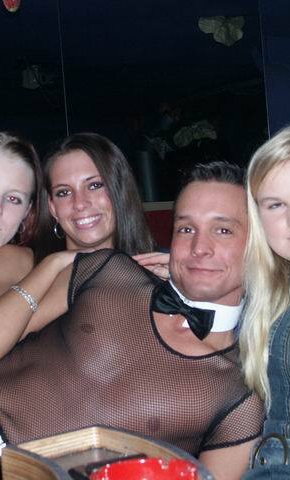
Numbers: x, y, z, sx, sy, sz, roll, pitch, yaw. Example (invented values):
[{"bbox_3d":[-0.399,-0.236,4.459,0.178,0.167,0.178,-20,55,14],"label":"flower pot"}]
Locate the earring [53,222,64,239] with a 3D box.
[{"bbox_3d":[-0.161,-0.020,1.540,0.003,0.035,0.034,-4,0,30],"label":"earring"}]

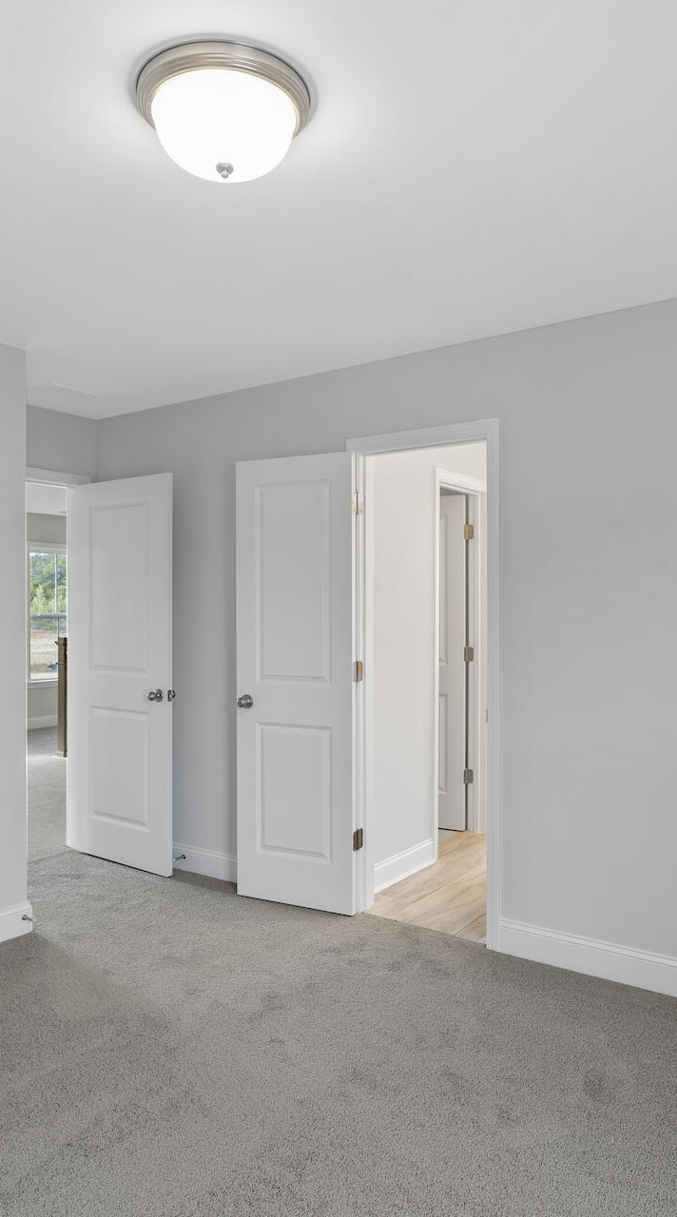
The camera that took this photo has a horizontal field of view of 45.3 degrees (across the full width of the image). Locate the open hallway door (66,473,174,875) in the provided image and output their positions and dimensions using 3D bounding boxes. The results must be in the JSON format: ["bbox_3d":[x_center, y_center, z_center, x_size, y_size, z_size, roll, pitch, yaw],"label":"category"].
[{"bbox_3d":[-1.150,0.323,4.311,0.762,2.025,0.042,0,0,36],"label":"open hallway door"}]

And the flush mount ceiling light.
[{"bbox_3d":[-0.241,-1.004,1.724,0.370,0.165,0.370,0,0,0],"label":"flush mount ceiling light"}]

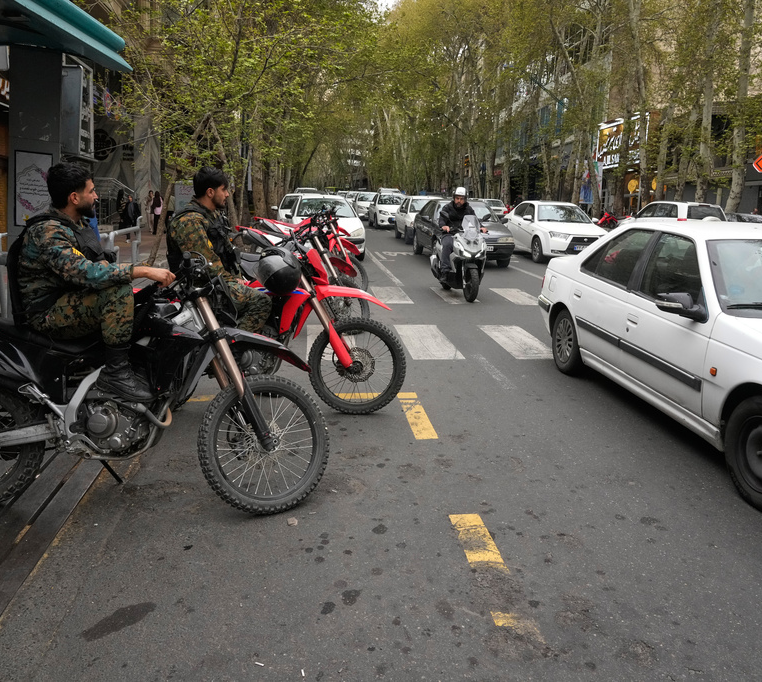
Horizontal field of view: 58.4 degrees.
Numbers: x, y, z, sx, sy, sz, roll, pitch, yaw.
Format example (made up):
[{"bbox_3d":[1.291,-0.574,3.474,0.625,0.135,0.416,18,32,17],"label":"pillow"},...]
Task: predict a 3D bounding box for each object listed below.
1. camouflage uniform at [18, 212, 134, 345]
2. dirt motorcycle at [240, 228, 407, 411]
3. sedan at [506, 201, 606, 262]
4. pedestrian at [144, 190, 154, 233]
[{"bbox_3d":[-1.460,-0.310,3.320,0.650,0.670,0.560,2,10,0],"label":"camouflage uniform"},{"bbox_3d":[-0.910,-0.081,4.777,2.200,1.230,0.820,1,12,-3],"label":"dirt motorcycle"},{"bbox_3d":[4.346,-2.850,17.326,1.750,1.460,4.500,0,12,-4],"label":"sedan"},{"bbox_3d":[-8.820,-4.919,26.000,0.460,1.660,0.360,-2,11,-17],"label":"pedestrian"}]

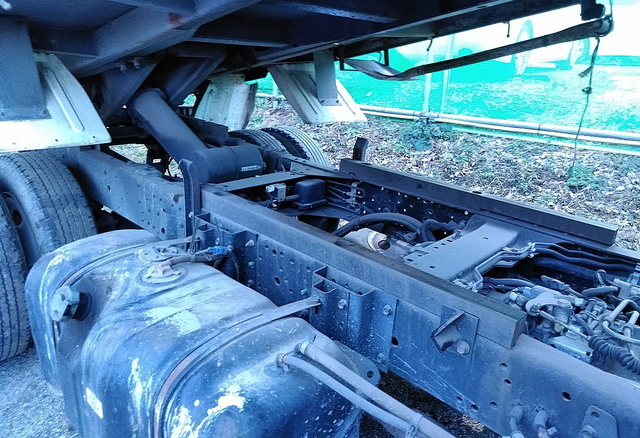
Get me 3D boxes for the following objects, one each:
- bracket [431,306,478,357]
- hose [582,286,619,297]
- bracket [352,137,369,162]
[{"bbox_3d":[0.235,0.231,0.944,0.082,0.092,0.101,21,25,37],"label":"bracket"},{"bbox_3d":[0.716,0.184,1.274,0.105,0.016,0.016,-5,22,-27],"label":"hose"},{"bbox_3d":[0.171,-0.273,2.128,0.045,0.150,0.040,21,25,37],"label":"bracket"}]

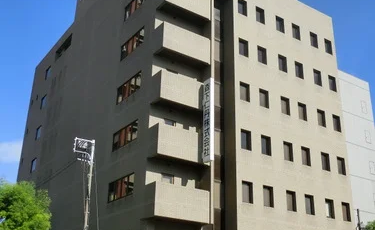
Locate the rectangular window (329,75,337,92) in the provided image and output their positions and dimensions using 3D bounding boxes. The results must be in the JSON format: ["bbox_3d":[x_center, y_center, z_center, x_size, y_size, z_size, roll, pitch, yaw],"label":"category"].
[{"bbox_3d":[11.557,-2.491,39.396,0.828,1.295,0.200,16,-27,-31],"label":"rectangular window"}]

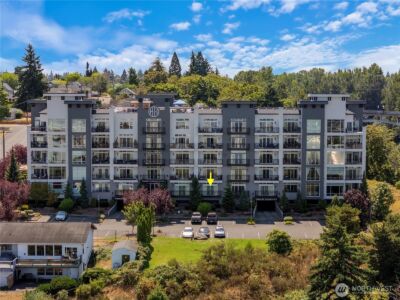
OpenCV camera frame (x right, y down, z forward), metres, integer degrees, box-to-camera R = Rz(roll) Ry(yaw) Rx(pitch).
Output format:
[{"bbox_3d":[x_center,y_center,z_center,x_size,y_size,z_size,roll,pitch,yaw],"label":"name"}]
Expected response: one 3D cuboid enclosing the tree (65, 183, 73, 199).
[{"bbox_3d":[-25.279,8.555,155.500,1.750,4.900,1.750,0,5,2],"label":"tree"}]

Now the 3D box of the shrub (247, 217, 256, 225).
[{"bbox_3d":[9.464,13.095,149.345,1.600,1.160,1.500,0,6,0],"label":"shrub"}]

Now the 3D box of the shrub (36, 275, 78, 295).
[{"bbox_3d":[-18.081,17.190,103.000,5.100,1.800,3.200,0,5,2],"label":"shrub"}]

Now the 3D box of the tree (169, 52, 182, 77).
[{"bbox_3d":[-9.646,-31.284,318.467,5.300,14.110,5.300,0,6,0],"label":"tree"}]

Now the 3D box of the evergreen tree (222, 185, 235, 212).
[{"bbox_3d":[5.626,9.413,156.922,2.400,5.490,2.400,0,6,0],"label":"evergreen tree"}]

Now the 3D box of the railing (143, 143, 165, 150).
[{"bbox_3d":[-9.116,-0.619,161.537,4.370,1.280,0.800,0,5,0],"label":"railing"}]

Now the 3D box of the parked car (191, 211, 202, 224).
[{"bbox_3d":[-0.535,12.712,151.723,1.900,1.750,4.900,0,5,0],"label":"parked car"}]

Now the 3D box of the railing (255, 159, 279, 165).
[{"bbox_3d":[13.038,2.432,157.411,4.700,1.070,0.120,0,5,2],"label":"railing"}]

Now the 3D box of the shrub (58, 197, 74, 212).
[{"bbox_3d":[-25.911,10.636,157.000,2.950,2.700,2.900,0,5,0],"label":"shrub"}]

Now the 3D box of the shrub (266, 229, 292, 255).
[{"bbox_3d":[12.678,14.592,129.000,4.000,3.700,3.900,0,5,0],"label":"shrub"}]

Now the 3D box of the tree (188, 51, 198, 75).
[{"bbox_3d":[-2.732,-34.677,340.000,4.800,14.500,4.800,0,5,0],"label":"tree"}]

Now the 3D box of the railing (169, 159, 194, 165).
[{"bbox_3d":[-3.522,2.435,162.803,4.910,1.130,0.120,0,5,0],"label":"railing"}]

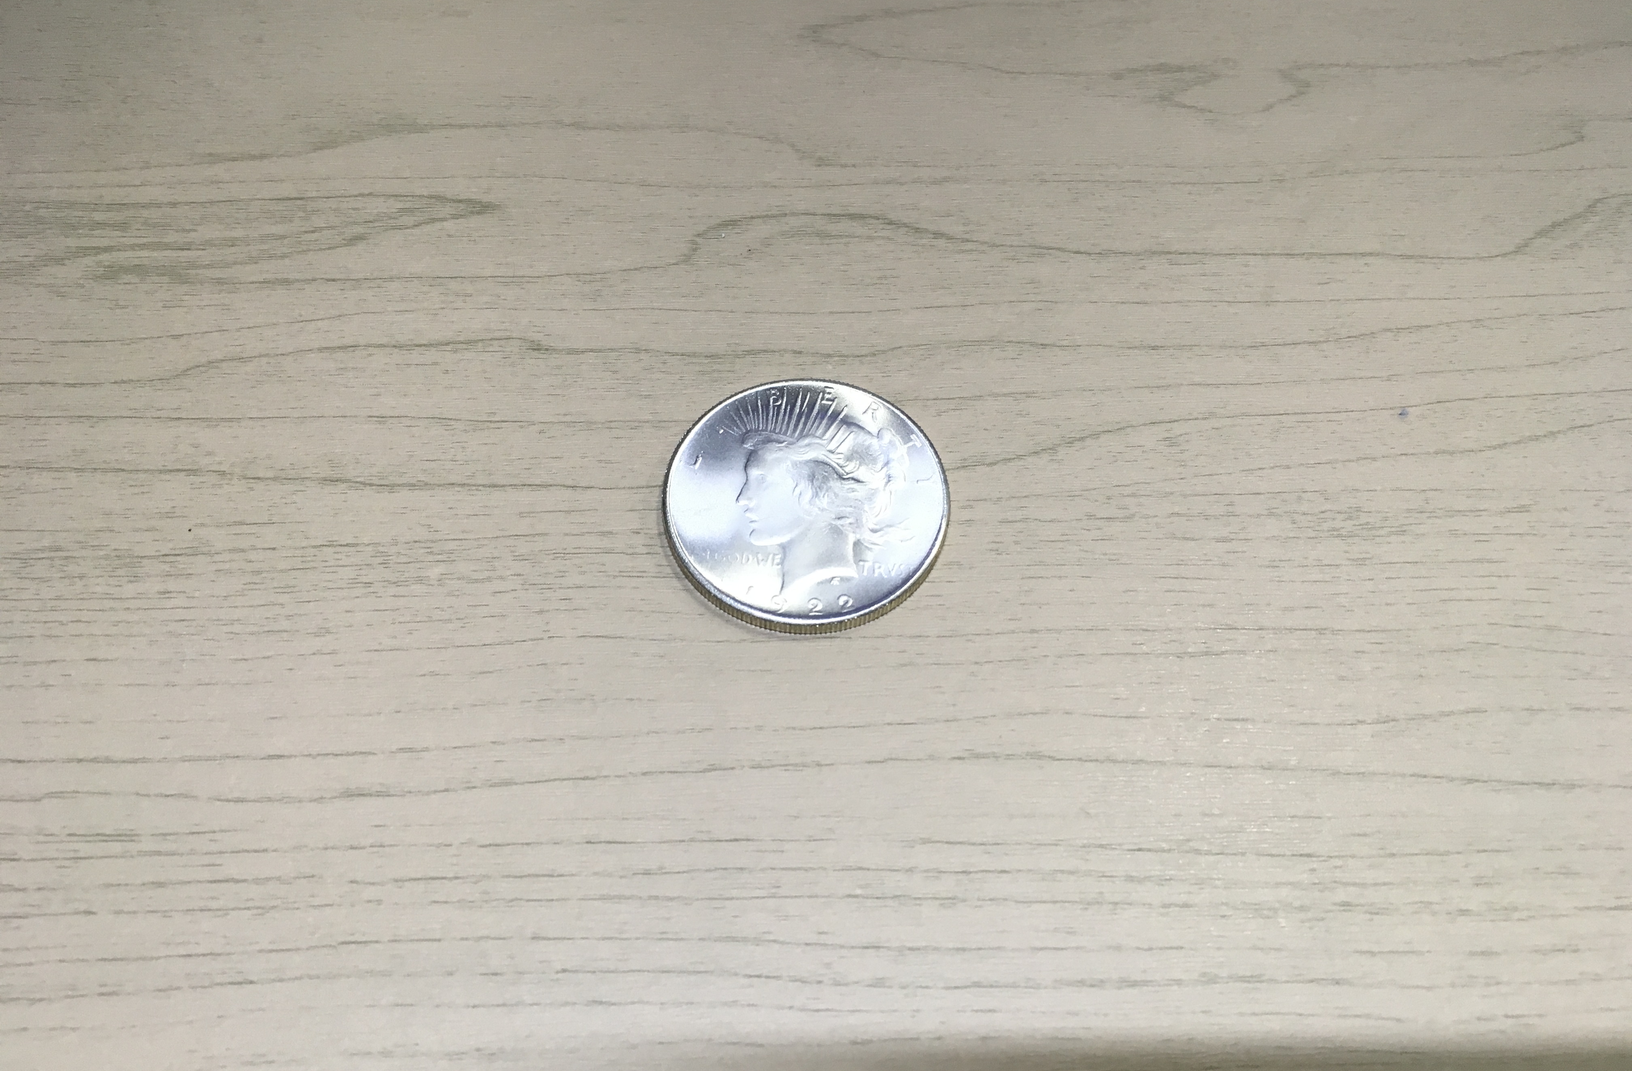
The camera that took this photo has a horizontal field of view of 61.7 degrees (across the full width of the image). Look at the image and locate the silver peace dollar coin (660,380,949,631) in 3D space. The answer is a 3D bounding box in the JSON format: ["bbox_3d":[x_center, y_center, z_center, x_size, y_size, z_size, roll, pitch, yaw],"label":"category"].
[{"bbox_3d":[-0.001,-0.005,0.182,0.038,0.003,0.038,0,61,-1],"label":"silver peace dollar coin"}]

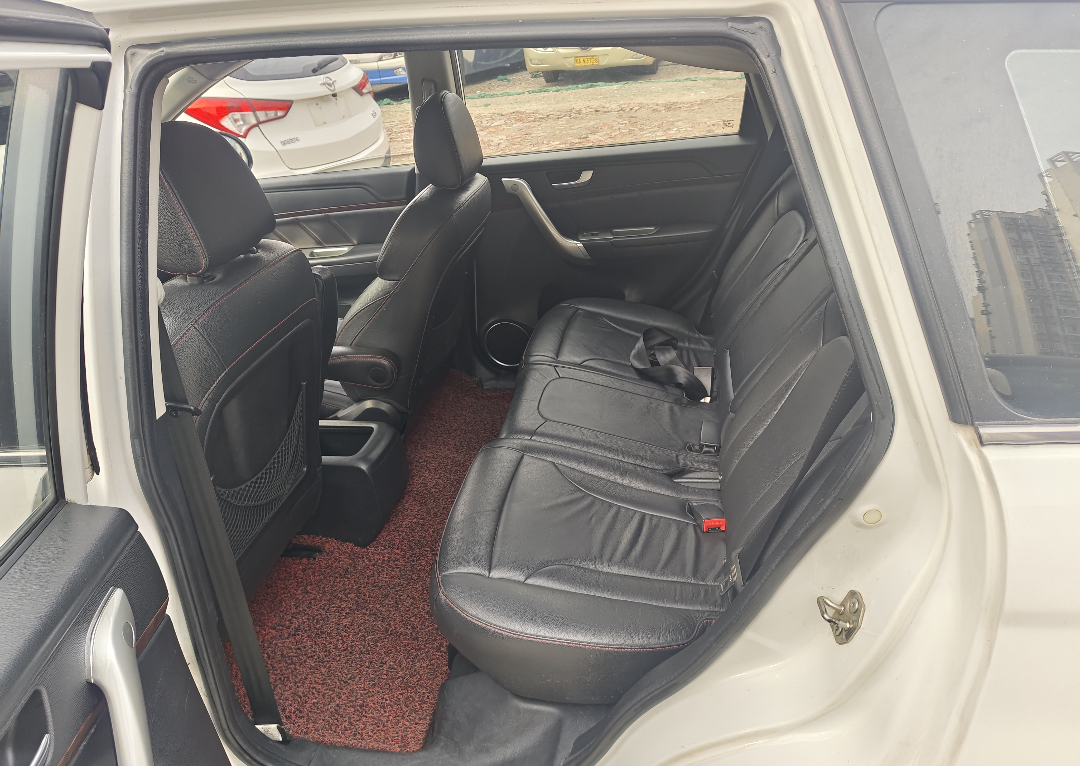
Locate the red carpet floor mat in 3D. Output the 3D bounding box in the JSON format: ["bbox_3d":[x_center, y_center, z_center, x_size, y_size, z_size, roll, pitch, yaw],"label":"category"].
[{"bbox_3d":[-0.364,0.313,1.953,0.560,0.030,1.400,0,29,12],"label":"red carpet floor mat"}]

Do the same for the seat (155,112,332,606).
[{"bbox_3d":[-0.824,0.041,1.413,0.820,1.040,0.550,0,29,12],"label":"seat"}]

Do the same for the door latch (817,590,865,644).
[{"bbox_3d":[0.316,0.246,0.753,0.035,0.060,0.041,17,31,1],"label":"door latch"}]

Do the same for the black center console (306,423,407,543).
[{"bbox_3d":[-0.519,0.236,1.872,0.330,0.255,0.255,0,29,12],"label":"black center console"}]

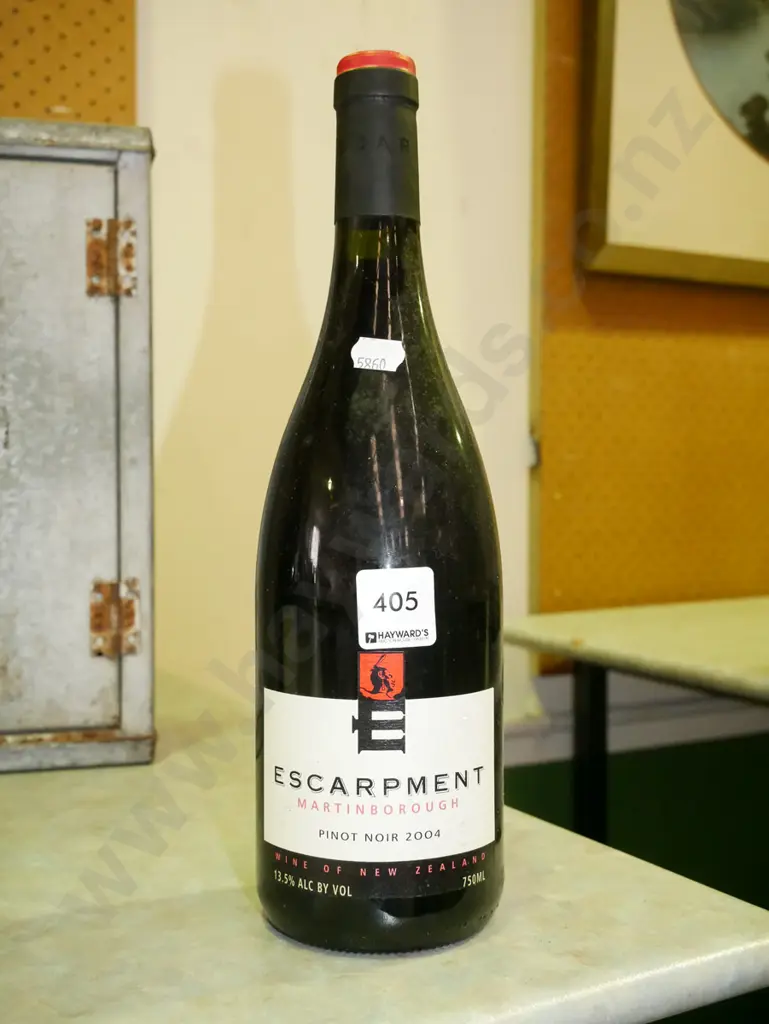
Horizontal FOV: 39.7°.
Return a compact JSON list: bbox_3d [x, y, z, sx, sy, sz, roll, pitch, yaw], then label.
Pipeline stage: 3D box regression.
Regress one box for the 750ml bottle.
[{"bbox_3d":[-0.002,-0.008,0.377,0.086,0.298,0.086,0,2,0],"label":"750ml bottle"}]

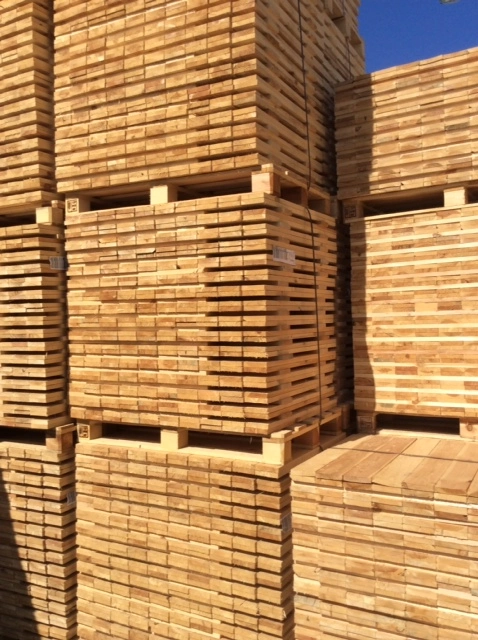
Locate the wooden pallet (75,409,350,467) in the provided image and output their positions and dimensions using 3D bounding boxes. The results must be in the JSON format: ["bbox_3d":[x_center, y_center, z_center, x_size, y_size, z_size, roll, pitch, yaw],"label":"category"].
[{"bbox_3d":[-0.129,0.505,2.936,1.062,0.125,0.697,0,1,28],"label":"wooden pallet"}]

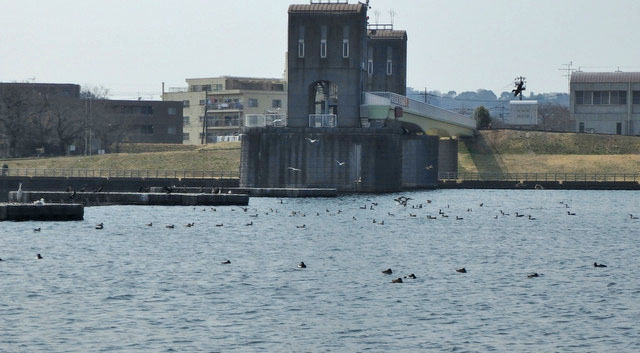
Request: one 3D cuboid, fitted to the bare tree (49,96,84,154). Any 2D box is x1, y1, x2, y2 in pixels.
[{"bbox_3d":[-36.725,-7.533,260.000,5.300,8.700,5.000,0,0,0],"label":"bare tree"}]

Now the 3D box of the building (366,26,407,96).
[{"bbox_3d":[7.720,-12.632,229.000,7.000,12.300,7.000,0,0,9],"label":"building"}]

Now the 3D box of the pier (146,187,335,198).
[{"bbox_3d":[-6.521,1.397,151.000,16.200,0.750,2.000,0,0,-21],"label":"pier"}]

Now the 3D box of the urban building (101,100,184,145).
[{"bbox_3d":[-27.351,-8.121,275.000,12.800,6.600,7.500,0,0,-25],"label":"urban building"}]

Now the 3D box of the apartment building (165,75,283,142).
[{"bbox_3d":[-15.601,-10.912,306.000,11.500,12.000,20.000,0,0,-44],"label":"apartment building"}]

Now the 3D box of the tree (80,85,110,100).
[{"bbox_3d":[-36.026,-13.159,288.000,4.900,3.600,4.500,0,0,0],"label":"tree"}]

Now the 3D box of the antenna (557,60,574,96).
[{"bbox_3d":[37.283,-14.853,272.000,2.600,5.000,1.300,0,0,0],"label":"antenna"}]

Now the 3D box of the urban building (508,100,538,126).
[{"bbox_3d":[29.298,-9.057,258.000,3.900,3.700,2.600,0,0,0],"label":"urban building"}]

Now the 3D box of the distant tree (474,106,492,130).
[{"bbox_3d":[22.958,-8.144,252.000,2.500,3.400,2.500,0,0,0],"label":"distant tree"}]

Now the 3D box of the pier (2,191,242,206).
[{"bbox_3d":[-12.120,1.467,113.000,15.300,0.850,2.000,0,0,-21],"label":"pier"}]

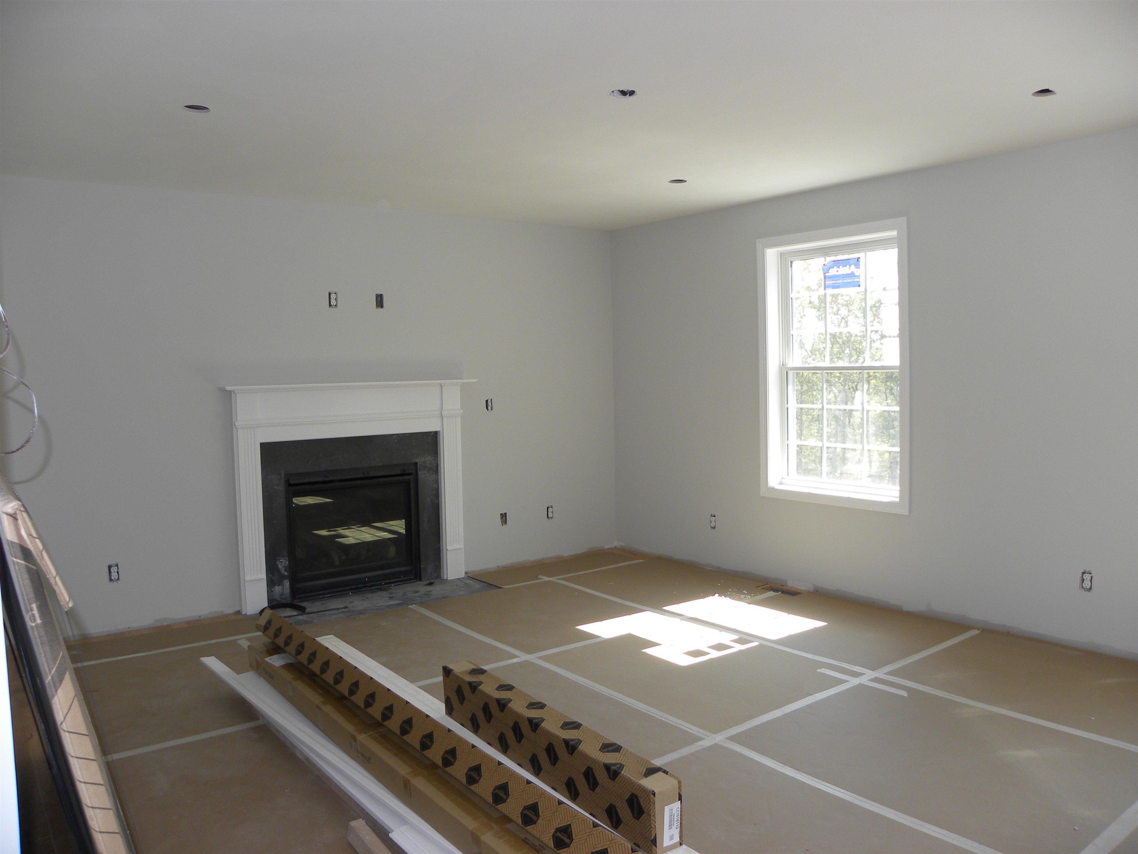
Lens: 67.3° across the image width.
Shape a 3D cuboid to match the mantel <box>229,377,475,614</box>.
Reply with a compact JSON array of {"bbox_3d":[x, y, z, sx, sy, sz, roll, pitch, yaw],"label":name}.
[{"bbox_3d":[-1.283,0.386,5.274,1.587,1.308,0.159,-4,5,-37],"label":"mantel"}]

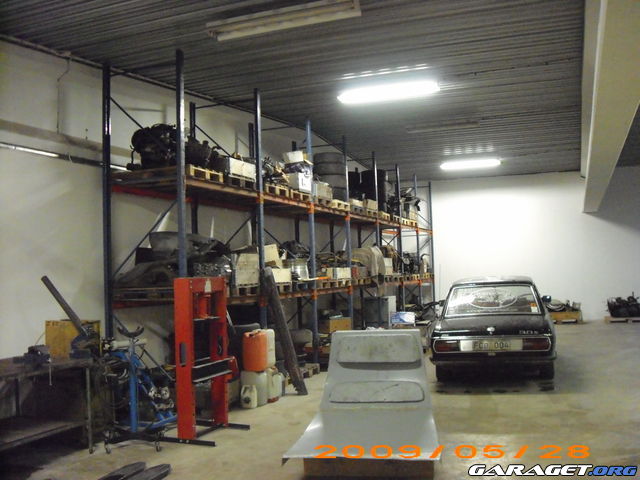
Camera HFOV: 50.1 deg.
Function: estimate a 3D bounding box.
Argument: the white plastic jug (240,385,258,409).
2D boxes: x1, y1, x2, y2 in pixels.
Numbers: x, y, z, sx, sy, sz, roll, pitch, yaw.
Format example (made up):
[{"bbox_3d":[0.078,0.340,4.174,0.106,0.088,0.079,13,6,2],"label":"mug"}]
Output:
[{"bbox_3d":[-0.847,1.888,8.254,0.190,0.280,0.150,-1,-3,-9],"label":"white plastic jug"}]

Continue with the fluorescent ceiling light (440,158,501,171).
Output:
[{"bbox_3d":[3.865,-1.925,17.480,1.550,0.120,0.240,-3,-3,18],"label":"fluorescent ceiling light"}]

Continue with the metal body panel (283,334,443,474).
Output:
[{"bbox_3d":[0.442,1.352,5.876,1.130,1.020,1.320,-3,-3,12],"label":"metal body panel"}]

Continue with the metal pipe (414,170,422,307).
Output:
[{"bbox_3d":[2.651,0.290,18.336,0.090,4.100,0.090,-3,-3,21],"label":"metal pipe"}]

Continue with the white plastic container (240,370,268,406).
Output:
[{"bbox_3d":[-0.840,1.849,8.645,0.250,0.440,0.290,-3,-3,21],"label":"white plastic container"}]

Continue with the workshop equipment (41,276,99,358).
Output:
[{"bbox_3d":[-2.419,0.750,6.619,0.500,0.770,0.250,-3,-3,21],"label":"workshop equipment"}]

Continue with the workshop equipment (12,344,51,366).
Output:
[{"bbox_3d":[-2.542,1.034,6.025,0.400,0.200,0.170,-3,-3,21],"label":"workshop equipment"}]

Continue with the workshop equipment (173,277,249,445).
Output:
[{"bbox_3d":[-1.203,1.201,7.043,0.680,1.610,0.720,-3,-3,24],"label":"workshop equipment"}]

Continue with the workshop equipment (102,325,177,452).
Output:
[{"bbox_3d":[-1.733,1.430,6.678,0.520,1.100,0.720,-3,-3,14],"label":"workshop equipment"}]

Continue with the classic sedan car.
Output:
[{"bbox_3d":[2.844,1.333,11.097,1.770,1.450,4.700,-3,-3,16],"label":"classic sedan car"}]

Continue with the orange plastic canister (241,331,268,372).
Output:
[{"bbox_3d":[-0.789,1.365,8.373,0.250,0.475,0.260,-3,-3,21],"label":"orange plastic canister"}]

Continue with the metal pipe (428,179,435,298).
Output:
[{"bbox_3d":[3.293,0.349,19.977,0.090,4.100,0.090,-3,-3,21],"label":"metal pipe"}]

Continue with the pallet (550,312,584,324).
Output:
[{"bbox_3d":[6.532,2.105,18.659,1.200,0.330,0.800,-3,-3,21],"label":"pallet"}]

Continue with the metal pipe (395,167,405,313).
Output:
[{"bbox_3d":[1.958,0.226,16.567,0.090,4.100,0.090,-3,-3,21],"label":"metal pipe"}]

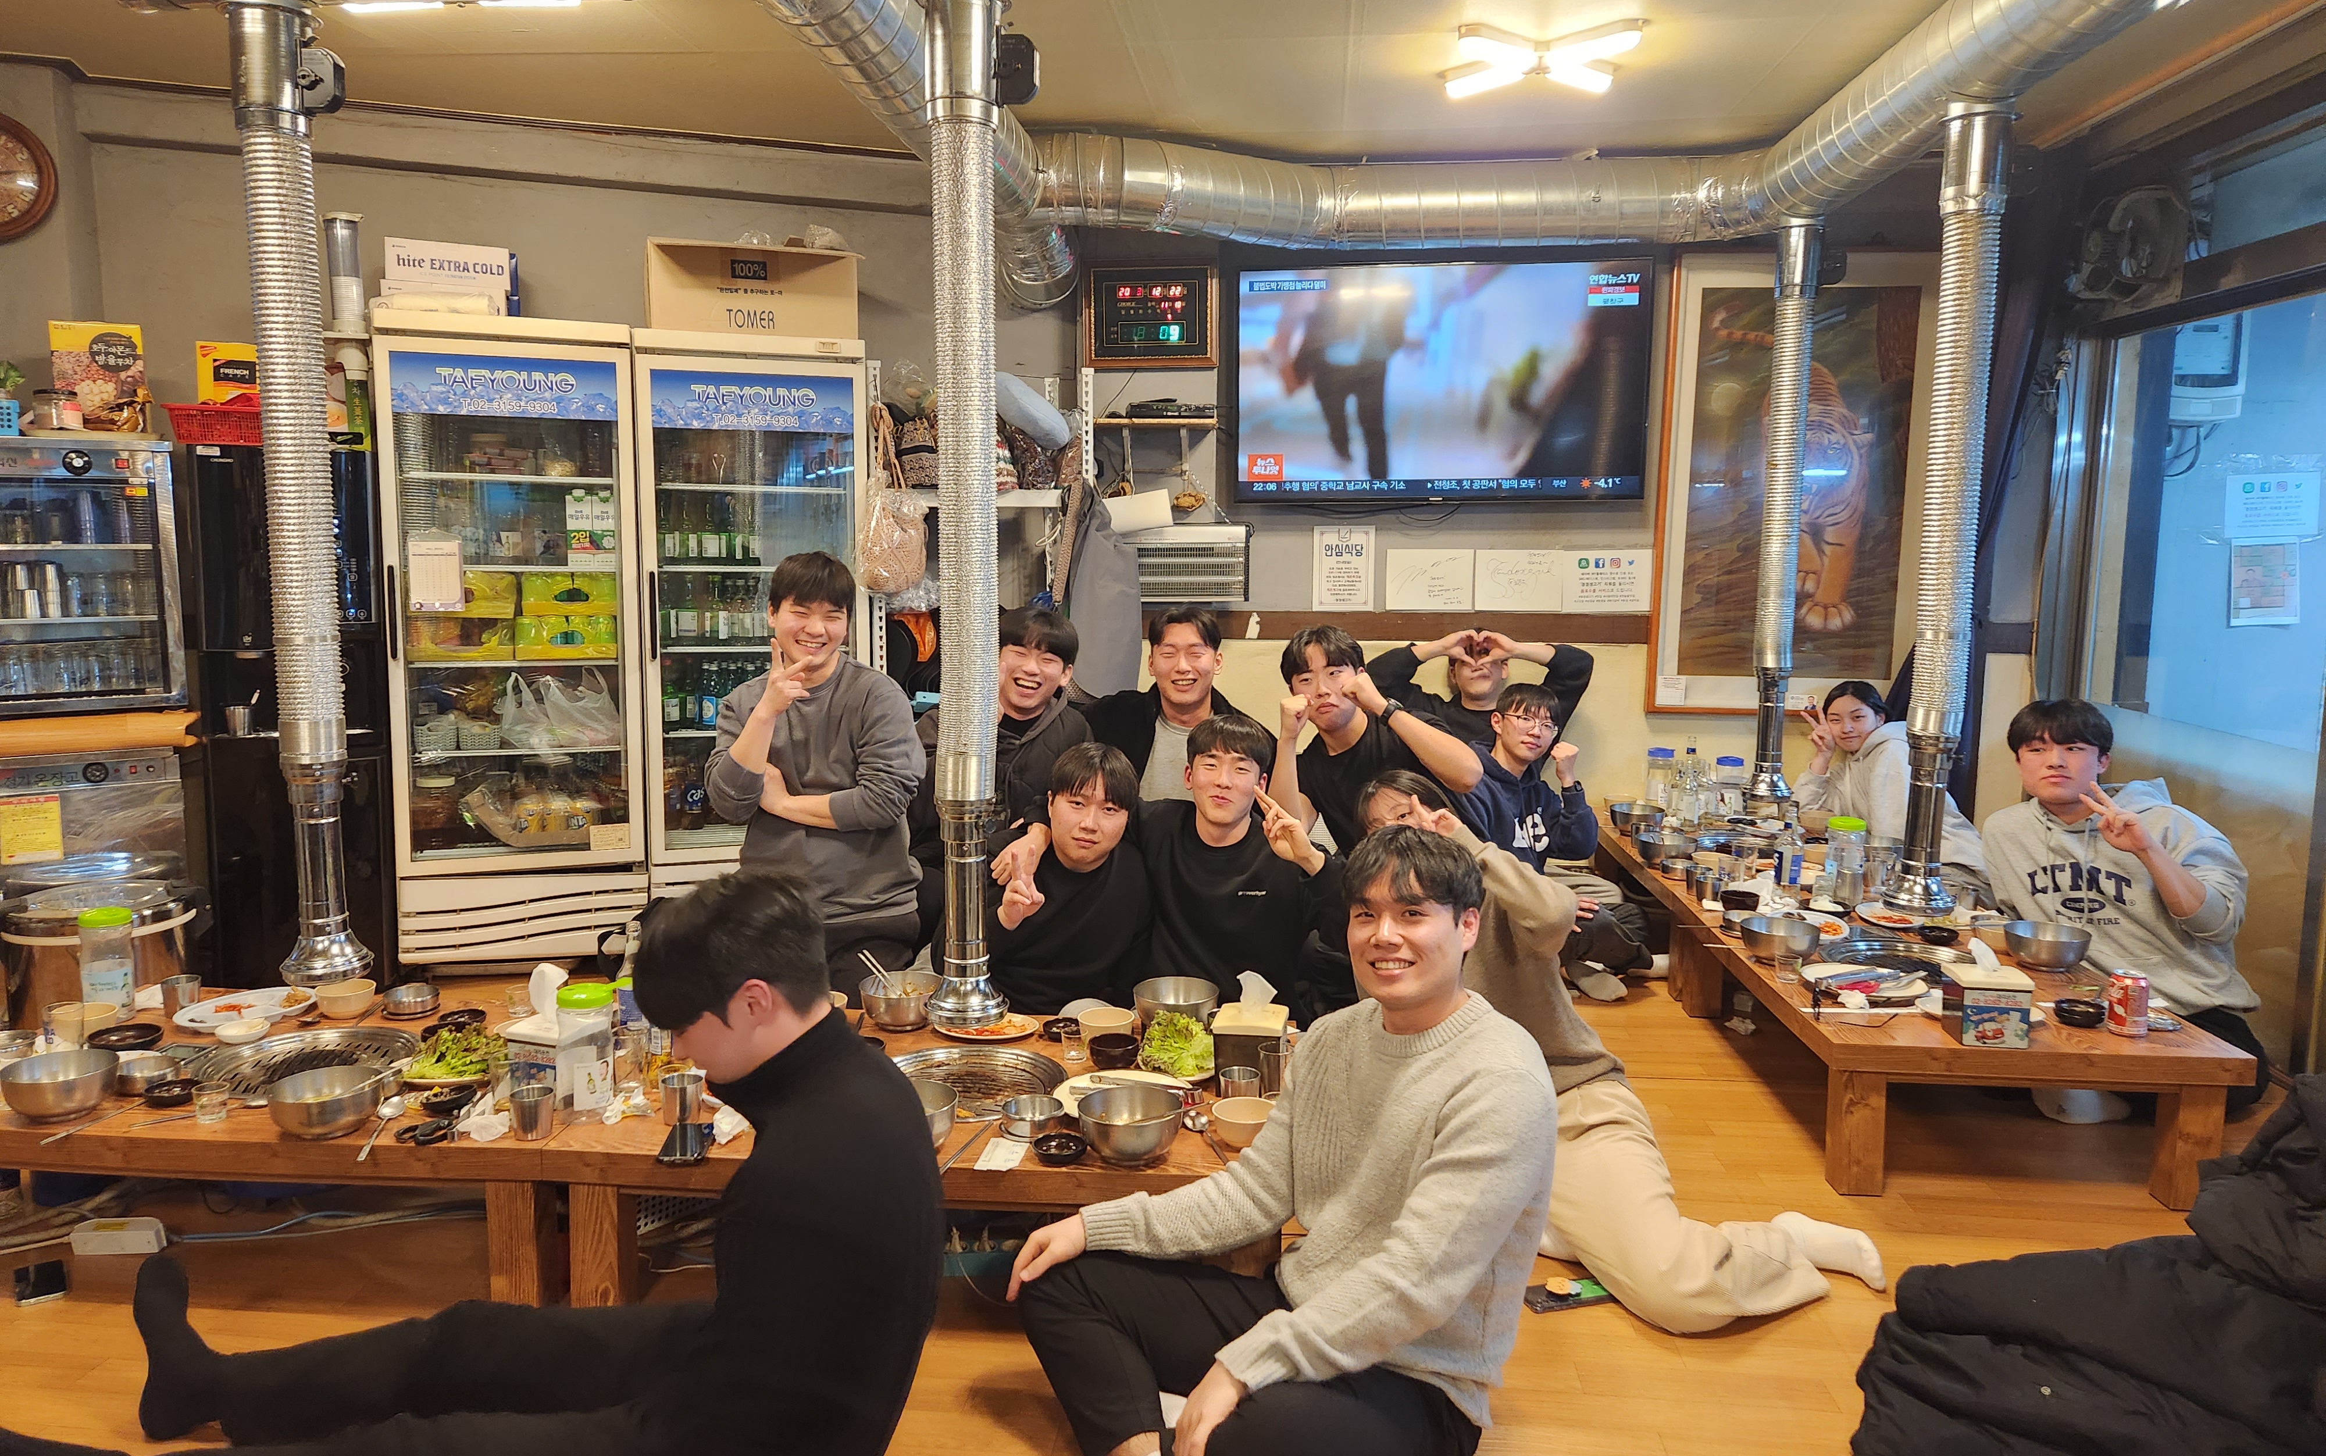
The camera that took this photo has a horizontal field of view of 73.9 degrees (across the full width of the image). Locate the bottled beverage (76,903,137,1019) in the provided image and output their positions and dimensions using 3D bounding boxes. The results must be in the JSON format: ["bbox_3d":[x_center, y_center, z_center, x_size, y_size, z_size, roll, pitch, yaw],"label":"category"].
[{"bbox_3d":[-2.084,0.465,3.045,0.092,0.218,0.092,0,6,0],"label":"bottled beverage"}]

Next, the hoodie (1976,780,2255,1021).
[{"bbox_3d":[2.088,0.376,3.380,0.350,0.490,0.460,-4,8,-35],"label":"hoodie"}]

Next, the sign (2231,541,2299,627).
[{"bbox_3d":[3.758,-0.496,5.270,0.210,0.293,0.004,1,6,8],"label":"sign"}]

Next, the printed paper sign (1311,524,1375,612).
[{"bbox_3d":[0.636,-0.559,5.430,0.215,0.297,0.008,2,7,8],"label":"printed paper sign"}]

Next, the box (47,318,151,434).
[{"bbox_3d":[-2.735,-0.903,3.970,0.197,0.275,0.095,-2,7,-24],"label":"box"}]

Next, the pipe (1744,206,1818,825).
[{"bbox_3d":[1.890,-0.648,4.709,0.145,1.750,0.145,0,6,0],"label":"pipe"}]

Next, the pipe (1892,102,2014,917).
[{"bbox_3d":[1.672,-0.451,3.303,0.155,1.700,0.155,1,7,5],"label":"pipe"}]

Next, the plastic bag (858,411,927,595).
[{"bbox_3d":[-0.870,-0.726,5.000,0.225,0.580,0.140,0,6,0],"label":"plastic bag"}]

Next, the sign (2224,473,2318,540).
[{"bbox_3d":[3.782,-0.757,5.270,0.297,0.210,0.006,1,7,5],"label":"sign"}]

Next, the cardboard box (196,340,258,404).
[{"bbox_3d":[-2.764,-1.022,4.650,0.235,0.275,0.110,-2,6,-25],"label":"cardboard box"}]

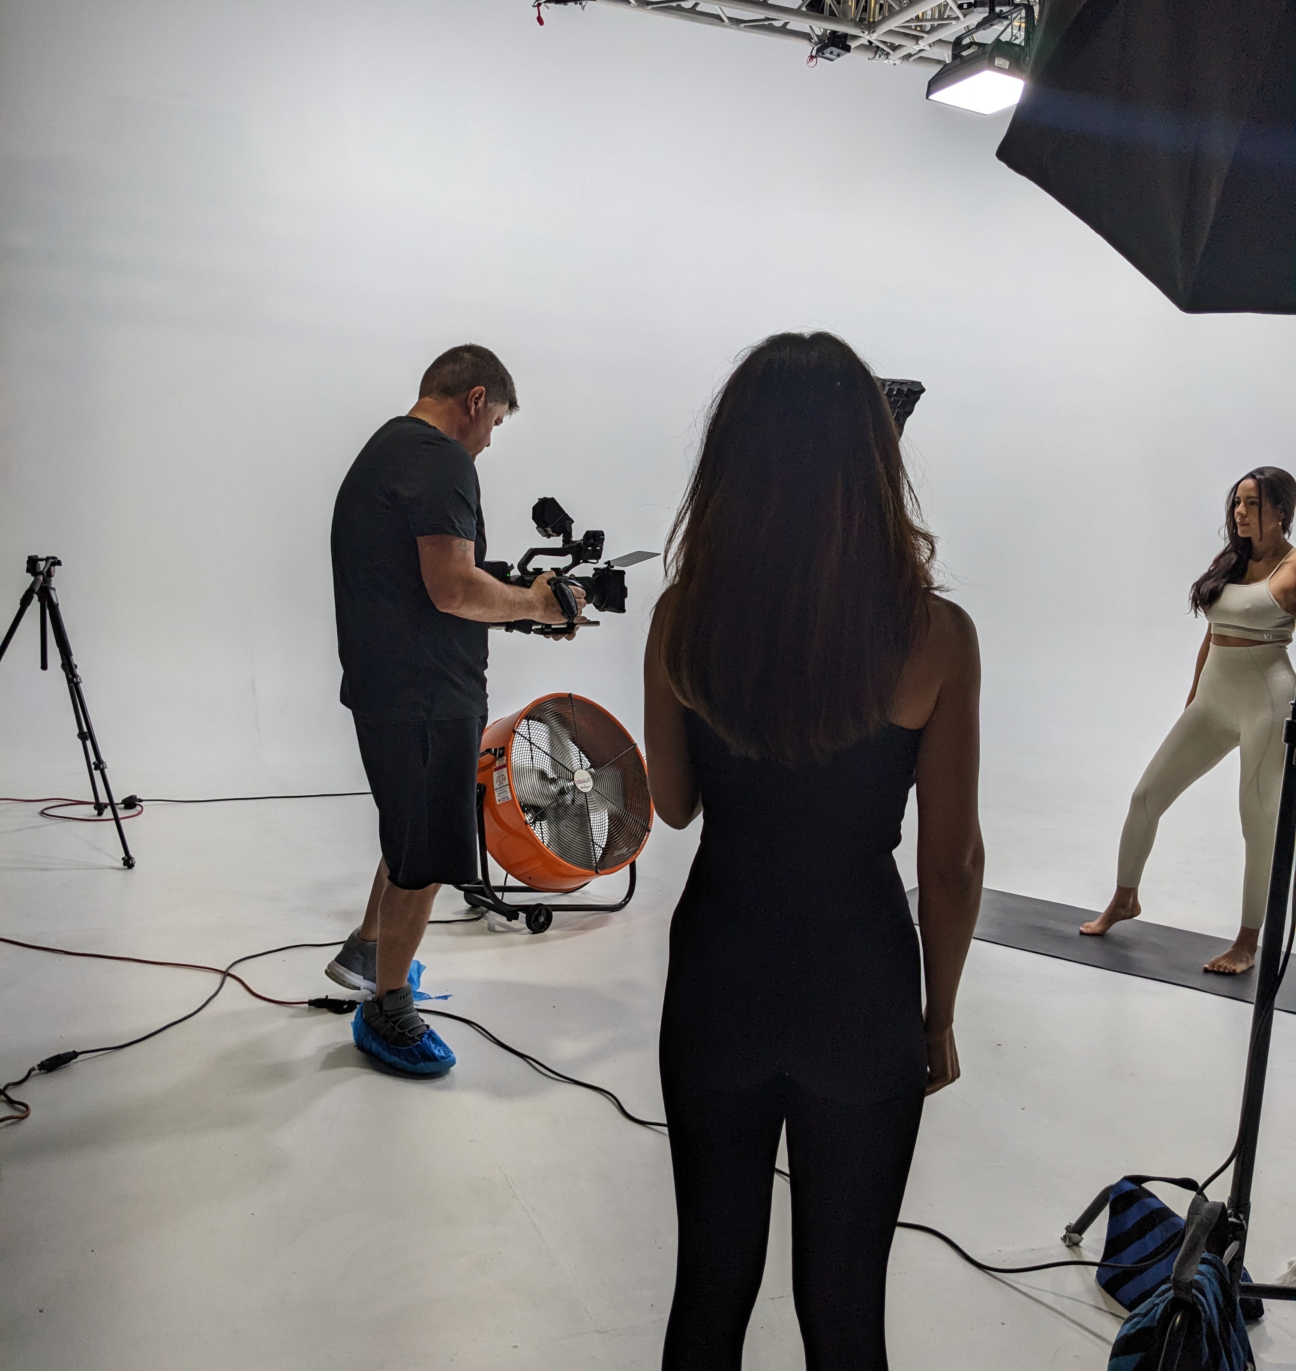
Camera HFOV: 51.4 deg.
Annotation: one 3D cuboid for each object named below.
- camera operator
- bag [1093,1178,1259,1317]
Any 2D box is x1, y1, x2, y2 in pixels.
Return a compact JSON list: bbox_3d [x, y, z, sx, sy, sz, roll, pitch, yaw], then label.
[{"bbox_3d":[-0.509,0.028,3.523,0.630,1.780,0.560,-2,10,-28],"label":"camera operator"},{"bbox_3d":[1.012,1.061,2.536,0.250,0.230,0.250,0,10,-20],"label":"bag"}]

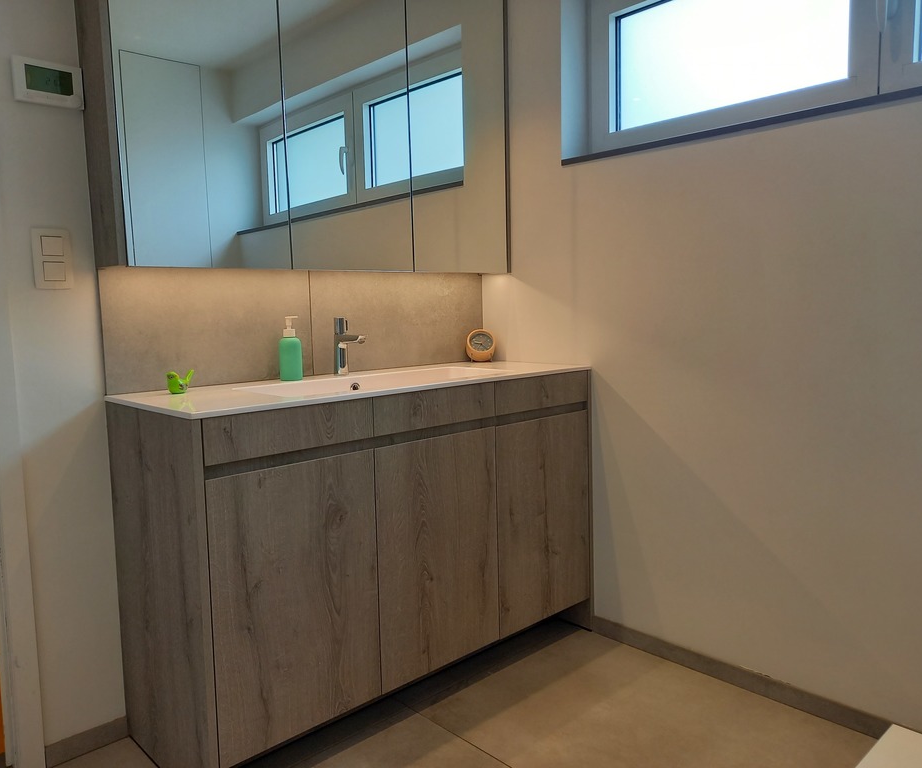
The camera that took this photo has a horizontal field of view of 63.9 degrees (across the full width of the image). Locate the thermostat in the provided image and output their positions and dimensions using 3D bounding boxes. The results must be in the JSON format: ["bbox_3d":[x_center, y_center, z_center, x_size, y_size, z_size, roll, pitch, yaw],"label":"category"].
[{"bbox_3d":[-0.974,-0.709,1.748,0.143,0.094,0.028,-7,8,-43],"label":"thermostat"}]

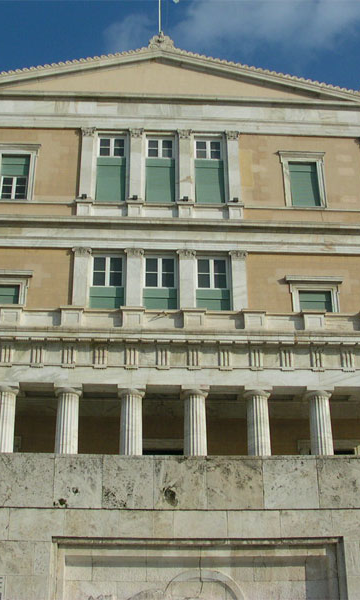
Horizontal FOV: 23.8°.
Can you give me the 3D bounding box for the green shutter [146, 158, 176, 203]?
[{"bbox_3d":[-0.909,-5.635,40.491,1.370,2.420,0.120,1,-26,-3],"label":"green shutter"}]

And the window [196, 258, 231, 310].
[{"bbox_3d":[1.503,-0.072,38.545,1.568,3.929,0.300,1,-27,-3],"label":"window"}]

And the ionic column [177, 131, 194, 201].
[{"bbox_3d":[0.261,-6.385,40.595,0.700,4.000,0.500,1,-26,-3],"label":"ionic column"}]

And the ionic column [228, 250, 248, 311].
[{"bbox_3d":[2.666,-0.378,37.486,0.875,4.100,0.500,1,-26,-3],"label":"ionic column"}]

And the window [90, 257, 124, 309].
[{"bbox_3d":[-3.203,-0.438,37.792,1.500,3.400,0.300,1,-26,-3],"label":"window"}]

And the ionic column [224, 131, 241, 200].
[{"bbox_3d":[2.579,-6.446,41.691,0.683,4.108,0.500,1,-27,-3],"label":"ionic column"}]

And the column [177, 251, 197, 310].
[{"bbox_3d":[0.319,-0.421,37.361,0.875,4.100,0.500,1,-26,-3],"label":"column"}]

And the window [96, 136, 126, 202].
[{"bbox_3d":[-3.317,-6.271,41.456,1.463,3.837,0.300,1,-27,-3],"label":"window"}]

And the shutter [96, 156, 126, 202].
[{"bbox_3d":[-3.233,-5.664,40.361,1.370,2.420,0.120,1,-26,-3],"label":"shutter"}]

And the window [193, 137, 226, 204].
[{"bbox_3d":[1.434,-6.215,41.725,1.431,3.864,0.300,1,-27,-3],"label":"window"}]

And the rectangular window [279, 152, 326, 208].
[{"bbox_3d":[6.000,-5.748,41.685,2.186,3.250,0.350,1,-27,-3],"label":"rectangular window"}]

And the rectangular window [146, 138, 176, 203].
[{"bbox_3d":[-0.916,-6.241,41.591,1.479,3.732,0.300,1,-27,-3],"label":"rectangular window"}]

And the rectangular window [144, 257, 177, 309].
[{"bbox_3d":[-0.871,-0.309,37.456,1.487,3.400,0.300,1,-26,-3],"label":"rectangular window"}]

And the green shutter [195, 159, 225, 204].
[{"bbox_3d":[1.447,-5.661,41.411,1.427,2.523,0.150,1,-27,-3],"label":"green shutter"}]

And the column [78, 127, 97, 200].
[{"bbox_3d":[-4.440,-6.479,41.268,0.740,4.296,0.500,1,-27,-3],"label":"column"}]

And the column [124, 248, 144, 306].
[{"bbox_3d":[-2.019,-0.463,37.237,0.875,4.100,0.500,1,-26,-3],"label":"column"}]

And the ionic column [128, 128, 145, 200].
[{"bbox_3d":[-2.067,-6.396,40.455,0.680,4.000,0.500,1,-26,-3],"label":"ionic column"}]

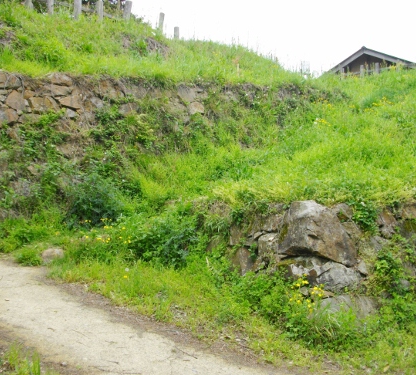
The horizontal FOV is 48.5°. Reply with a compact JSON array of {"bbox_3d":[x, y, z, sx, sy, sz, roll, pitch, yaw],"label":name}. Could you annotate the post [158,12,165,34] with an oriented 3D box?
[{"bbox_3d":[-1.360,-4.750,13.500,0.150,0.700,0.150,3,-2,-6],"label":"post"}]

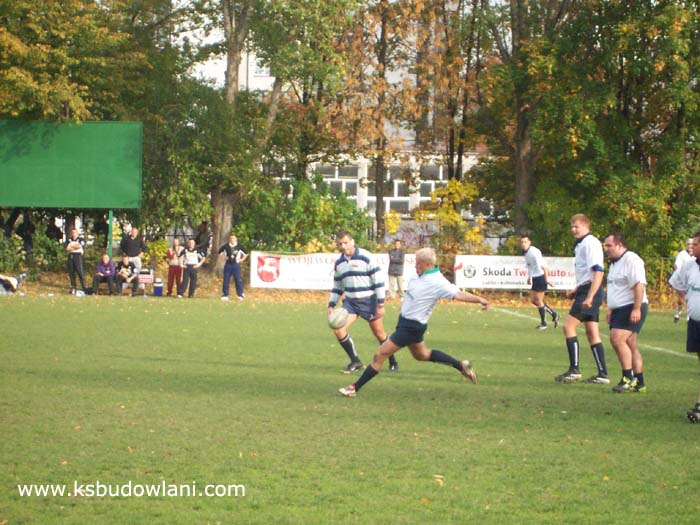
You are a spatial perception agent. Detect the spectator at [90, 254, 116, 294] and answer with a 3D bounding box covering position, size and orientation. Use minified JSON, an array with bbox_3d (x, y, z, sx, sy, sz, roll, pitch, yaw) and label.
[{"bbox_3d":[-6.944,0.318,75.200,0.680,1.180,0.750,1,0,-3],"label":"spectator"}]

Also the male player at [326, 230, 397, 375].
[{"bbox_3d":[0.152,0.483,32.500,0.680,1.710,0.600,1,0,27],"label":"male player"}]

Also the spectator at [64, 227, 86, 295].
[{"bbox_3d":[-7.442,-0.035,72.500,0.560,1.790,0.420,1,0,-3],"label":"spectator"}]

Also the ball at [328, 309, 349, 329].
[{"bbox_3d":[-0.120,0.596,28.300,0.190,0.280,0.190,49,11,35],"label":"ball"}]

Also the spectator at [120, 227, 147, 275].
[{"bbox_3d":[-6.160,-0.057,76.300,0.720,1.860,0.420,1,0,-6],"label":"spectator"}]

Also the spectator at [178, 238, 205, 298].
[{"bbox_3d":[-4.457,0.169,75.300,0.720,1.670,0.400,1,0,-3],"label":"spectator"}]

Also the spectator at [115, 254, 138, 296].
[{"bbox_3d":[-6.070,0.353,72.500,0.660,1.150,0.750,1,0,-6],"label":"spectator"}]

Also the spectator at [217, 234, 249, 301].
[{"bbox_3d":[-3.142,0.127,72.300,0.800,1.780,0.400,1,0,-5],"label":"spectator"}]

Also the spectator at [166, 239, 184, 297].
[{"bbox_3d":[-4.936,0.141,75.500,0.520,1.660,0.380,1,0,0],"label":"spectator"}]

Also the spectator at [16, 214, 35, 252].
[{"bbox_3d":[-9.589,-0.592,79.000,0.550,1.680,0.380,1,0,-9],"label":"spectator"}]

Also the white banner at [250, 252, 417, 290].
[{"bbox_3d":[-0.414,0.249,76.300,4.900,1.050,0.060,1,0,-3],"label":"white banner"}]

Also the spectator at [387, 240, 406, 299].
[{"bbox_3d":[1.359,0.213,78.000,0.550,1.730,0.400,1,0,-3],"label":"spectator"}]

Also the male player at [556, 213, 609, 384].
[{"bbox_3d":[2.639,0.406,30.300,0.580,1.910,0.580,1,0,-21],"label":"male player"}]

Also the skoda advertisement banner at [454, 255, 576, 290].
[{"bbox_3d":[5.197,0.301,79.500,4.100,0.970,0.050,1,0,-3],"label":"skoda advertisement banner"}]

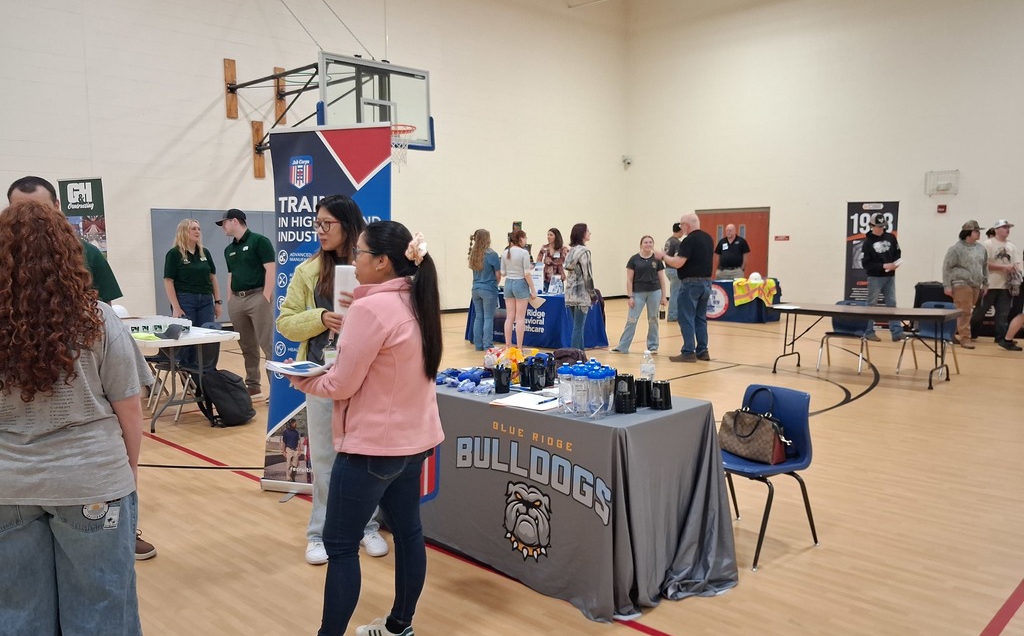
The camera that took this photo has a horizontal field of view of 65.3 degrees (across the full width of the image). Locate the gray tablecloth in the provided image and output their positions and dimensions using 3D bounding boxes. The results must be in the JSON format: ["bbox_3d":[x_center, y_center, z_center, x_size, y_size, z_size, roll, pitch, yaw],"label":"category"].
[{"bbox_3d":[0.008,0.715,3.948,1.880,0.745,0.790,5,7,44],"label":"gray tablecloth"}]

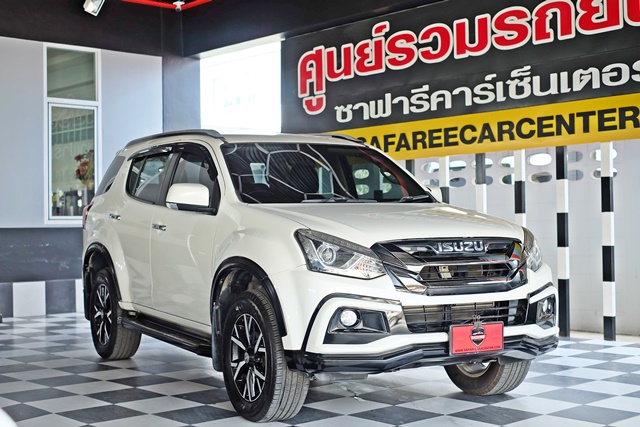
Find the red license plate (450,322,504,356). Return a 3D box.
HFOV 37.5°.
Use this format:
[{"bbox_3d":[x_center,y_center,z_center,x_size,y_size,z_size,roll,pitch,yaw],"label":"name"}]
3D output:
[{"bbox_3d":[0.808,0.646,4.844,0.345,0.152,0.020,0,-1,-29],"label":"red license plate"}]

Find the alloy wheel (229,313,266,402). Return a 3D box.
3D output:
[{"bbox_3d":[-0.320,0.794,5.232,0.180,0.488,0.488,0,-1,-29],"label":"alloy wheel"}]

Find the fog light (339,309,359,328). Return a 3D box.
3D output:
[{"bbox_3d":[0.144,0.528,4.743,0.100,0.100,0.070,0,-1,-29],"label":"fog light"}]

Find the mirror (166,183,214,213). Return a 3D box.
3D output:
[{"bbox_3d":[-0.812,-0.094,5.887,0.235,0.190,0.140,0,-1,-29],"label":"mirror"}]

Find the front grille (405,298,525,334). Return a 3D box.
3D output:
[{"bbox_3d":[0.788,0.527,4.898,0.830,0.150,0.120,0,-1,-29],"label":"front grille"}]

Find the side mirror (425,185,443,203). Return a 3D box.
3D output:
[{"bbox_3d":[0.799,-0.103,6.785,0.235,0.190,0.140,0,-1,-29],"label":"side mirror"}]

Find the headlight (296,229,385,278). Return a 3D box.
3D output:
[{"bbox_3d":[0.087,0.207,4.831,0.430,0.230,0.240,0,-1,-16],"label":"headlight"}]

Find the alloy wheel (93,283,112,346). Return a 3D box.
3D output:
[{"bbox_3d":[-1.691,0.831,7.724,0.180,0.488,0.488,0,-1,-29],"label":"alloy wheel"}]

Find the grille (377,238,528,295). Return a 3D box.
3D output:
[{"bbox_3d":[0.739,0.275,4.983,0.990,0.280,0.210,0,-1,-29],"label":"grille"}]

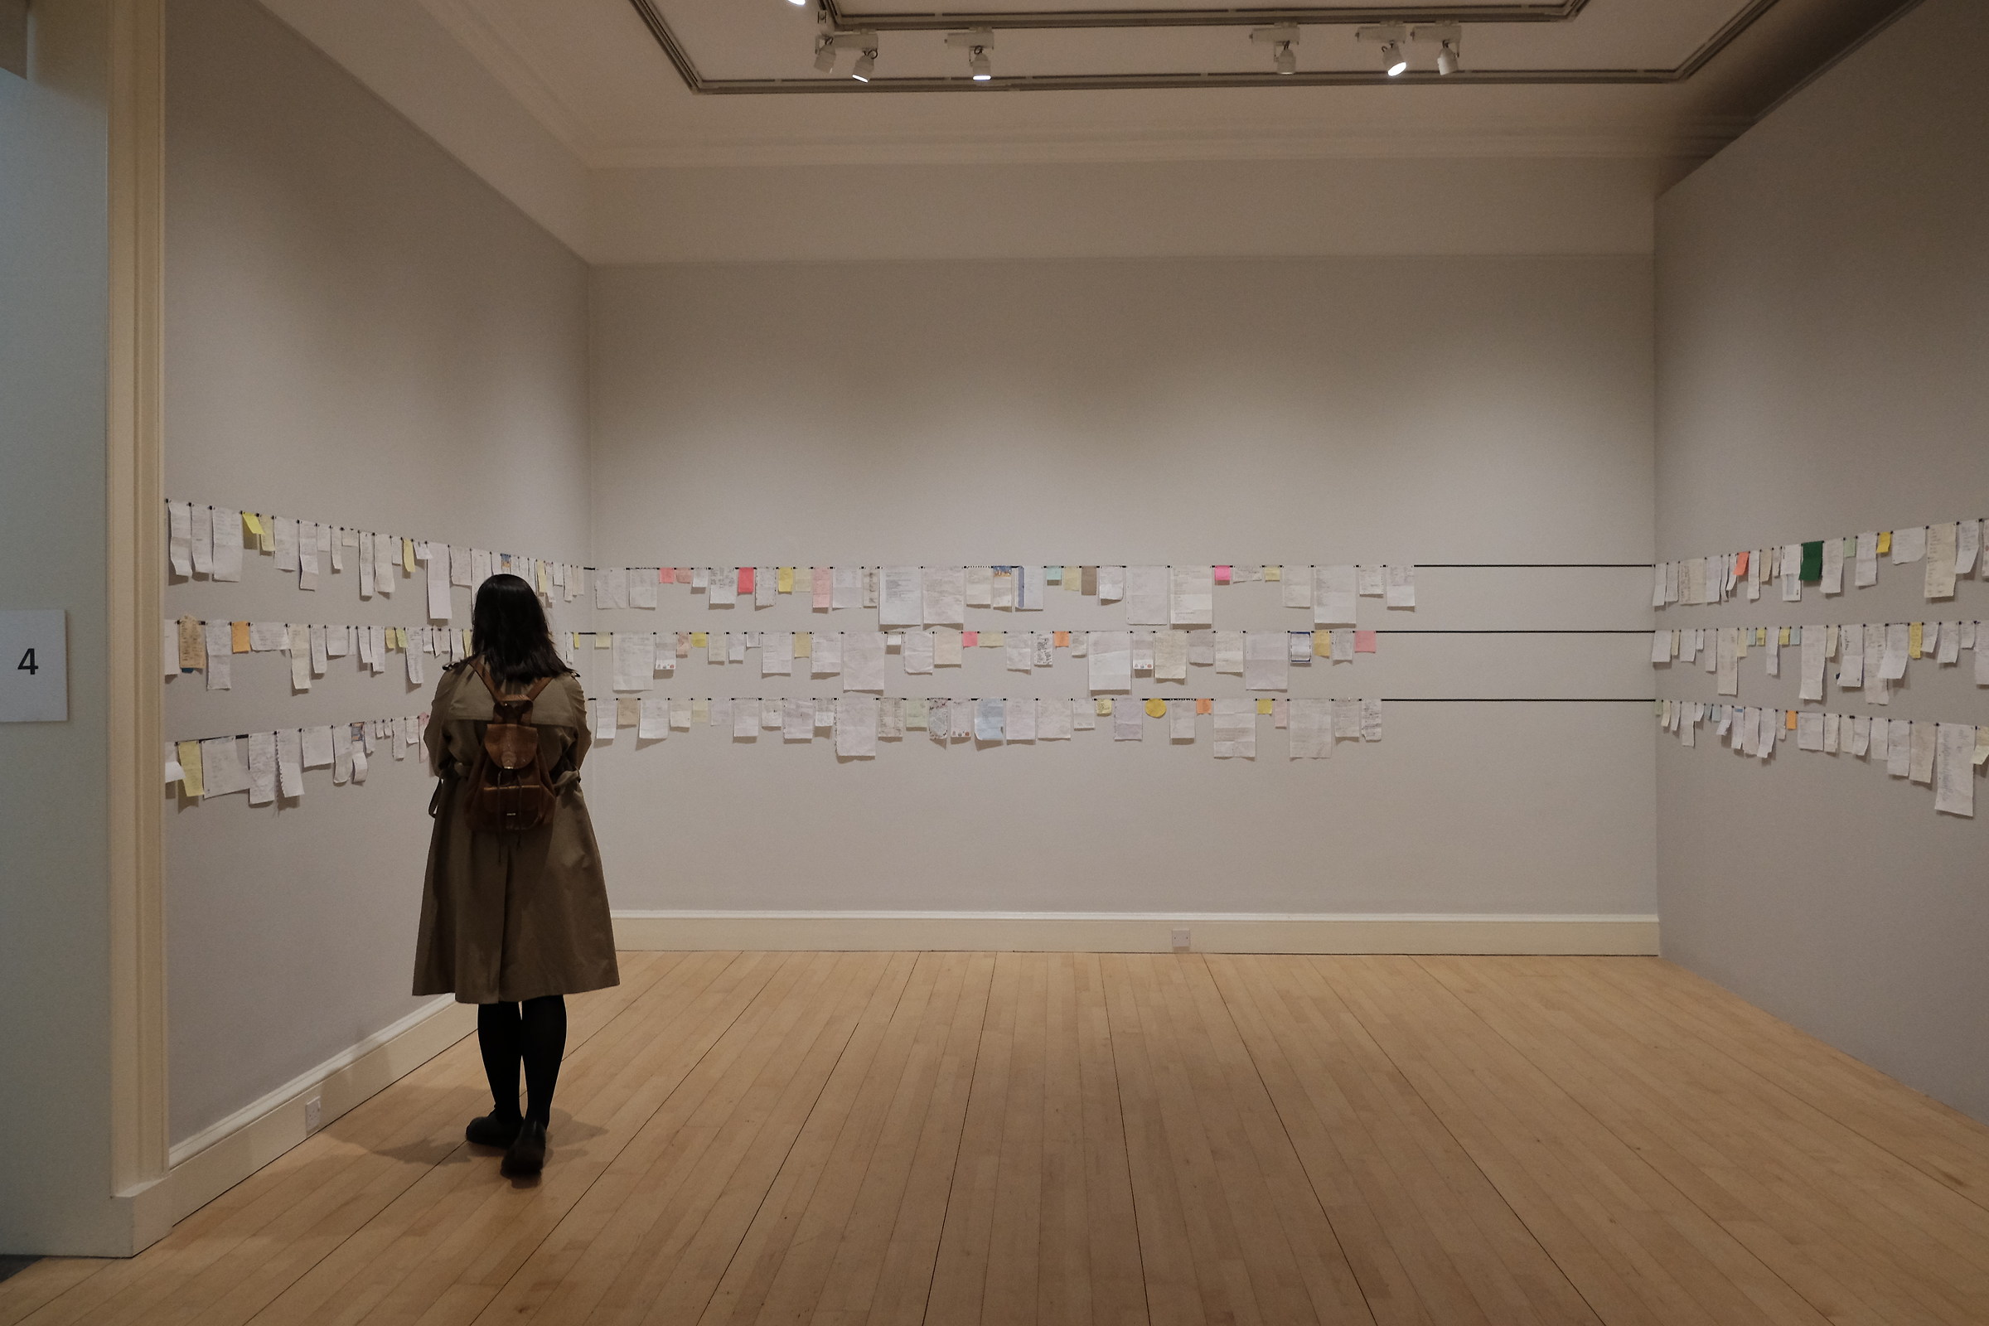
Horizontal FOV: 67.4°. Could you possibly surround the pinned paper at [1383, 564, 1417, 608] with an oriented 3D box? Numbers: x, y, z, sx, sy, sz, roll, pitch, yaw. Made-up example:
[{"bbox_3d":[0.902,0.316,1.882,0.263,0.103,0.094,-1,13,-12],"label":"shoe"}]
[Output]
[{"bbox_3d":[2.058,-0.387,7.546,0.146,0.210,0.010,0,1,2],"label":"pinned paper"}]

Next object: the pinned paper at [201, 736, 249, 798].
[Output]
[{"bbox_3d":[-2.212,0.299,4.297,0.015,0.180,0.235,0,1,2],"label":"pinned paper"}]

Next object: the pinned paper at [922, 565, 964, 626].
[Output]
[{"bbox_3d":[-0.255,-0.338,7.500,0.210,0.297,0.015,0,0,2],"label":"pinned paper"}]

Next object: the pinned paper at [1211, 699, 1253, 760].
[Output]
[{"bbox_3d":[1.201,0.329,7.451,0.210,0.297,0.015,0,0,2],"label":"pinned paper"}]

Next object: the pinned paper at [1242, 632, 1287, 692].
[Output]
[{"bbox_3d":[1.357,-0.009,7.443,0.210,0.297,0.015,0,0,2],"label":"pinned paper"}]

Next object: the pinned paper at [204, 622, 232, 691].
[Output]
[{"bbox_3d":[-2.240,-0.018,4.308,0.015,0.195,0.125,0,0,3],"label":"pinned paper"}]

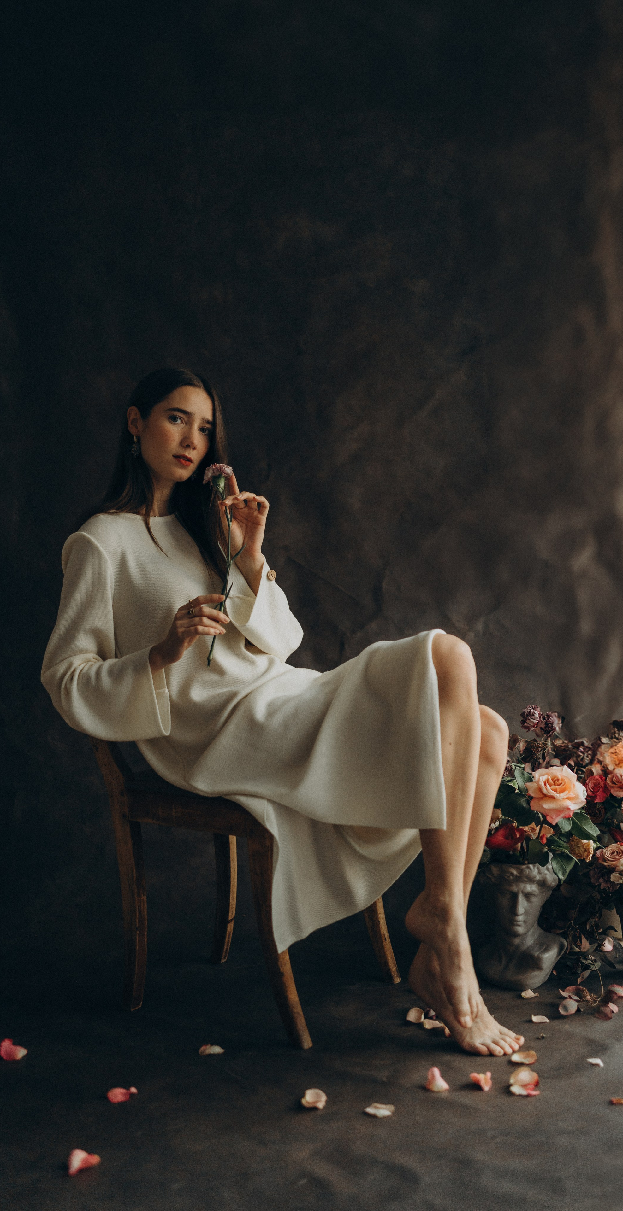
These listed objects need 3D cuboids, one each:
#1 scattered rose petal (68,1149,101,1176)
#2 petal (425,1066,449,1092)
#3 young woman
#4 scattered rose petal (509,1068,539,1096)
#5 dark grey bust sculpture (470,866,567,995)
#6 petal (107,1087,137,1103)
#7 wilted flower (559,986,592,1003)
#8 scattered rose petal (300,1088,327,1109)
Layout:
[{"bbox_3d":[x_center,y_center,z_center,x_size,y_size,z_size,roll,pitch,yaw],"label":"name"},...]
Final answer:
[{"bbox_3d":[-0.332,0.822,1.740,0.046,0.017,0.042,0,1,0],"label":"scattered rose petal"},{"bbox_3d":[0.213,0.811,2.018,0.039,0.027,0.040,0,1,0],"label":"petal"},{"bbox_3d":[-0.065,0.161,2.299,0.870,1.315,0.500,1,2,35],"label":"young woman"},{"bbox_3d":[0.362,0.815,2.018,0.050,0.018,0.068,0,1,0],"label":"scattered rose petal"},{"bbox_3d":[0.445,0.680,2.566,0.205,0.272,0.175,0,1,6],"label":"dark grey bust sculpture"},{"bbox_3d":[-0.315,0.819,1.973,0.050,0.012,0.029,0,1,0],"label":"petal"},{"bbox_3d":[0.544,0.807,2.445,0.068,0.016,0.042,0,1,0],"label":"wilted flower"},{"bbox_3d":[0.003,0.819,1.955,0.042,0.014,0.042,0,1,0],"label":"scattered rose petal"}]

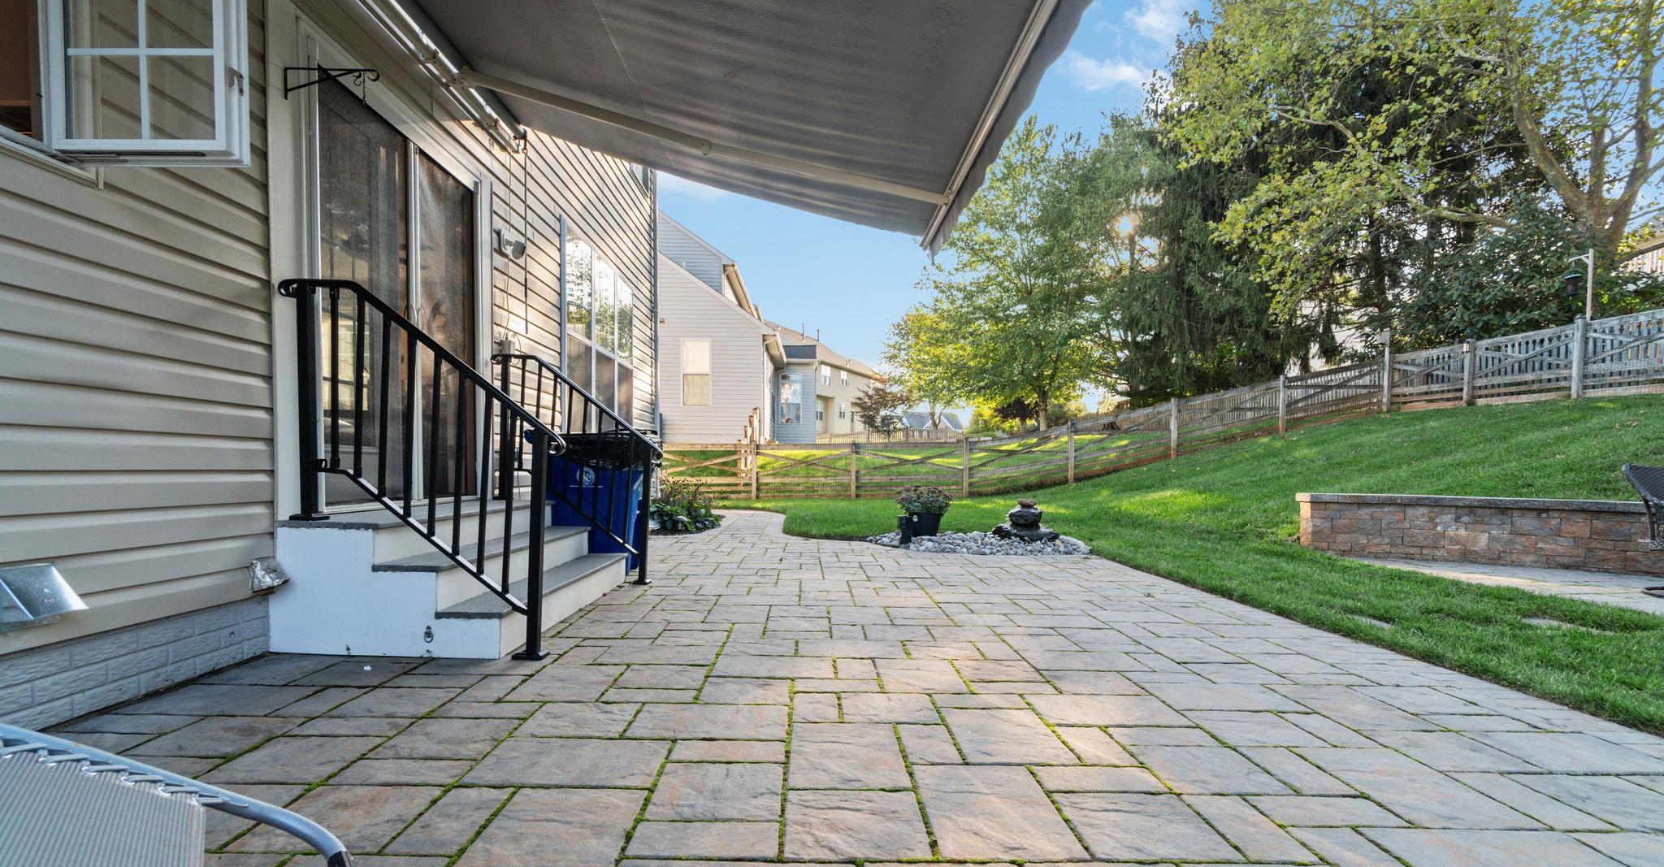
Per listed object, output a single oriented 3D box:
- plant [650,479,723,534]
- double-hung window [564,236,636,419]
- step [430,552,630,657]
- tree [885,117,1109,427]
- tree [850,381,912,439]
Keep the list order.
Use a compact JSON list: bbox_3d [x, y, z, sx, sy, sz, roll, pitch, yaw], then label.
[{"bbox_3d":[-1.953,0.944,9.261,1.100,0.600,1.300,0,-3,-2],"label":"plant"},{"bbox_3d":[-2.377,-0.827,7.312,0.100,1.930,2.390,0,-3,-2],"label":"double-hung window"},{"bbox_3d":[-1.466,0.848,3.706,0.285,0.186,1.932,0,-3,-2],"label":"step"},{"bbox_3d":[6.266,-5.925,26.000,8.000,11.600,7.600,0,-3,-2],"label":"tree"},{"bbox_3d":[2.672,-1.247,38.000,3.400,3.200,3.200,0,-3,-2],"label":"tree"}]

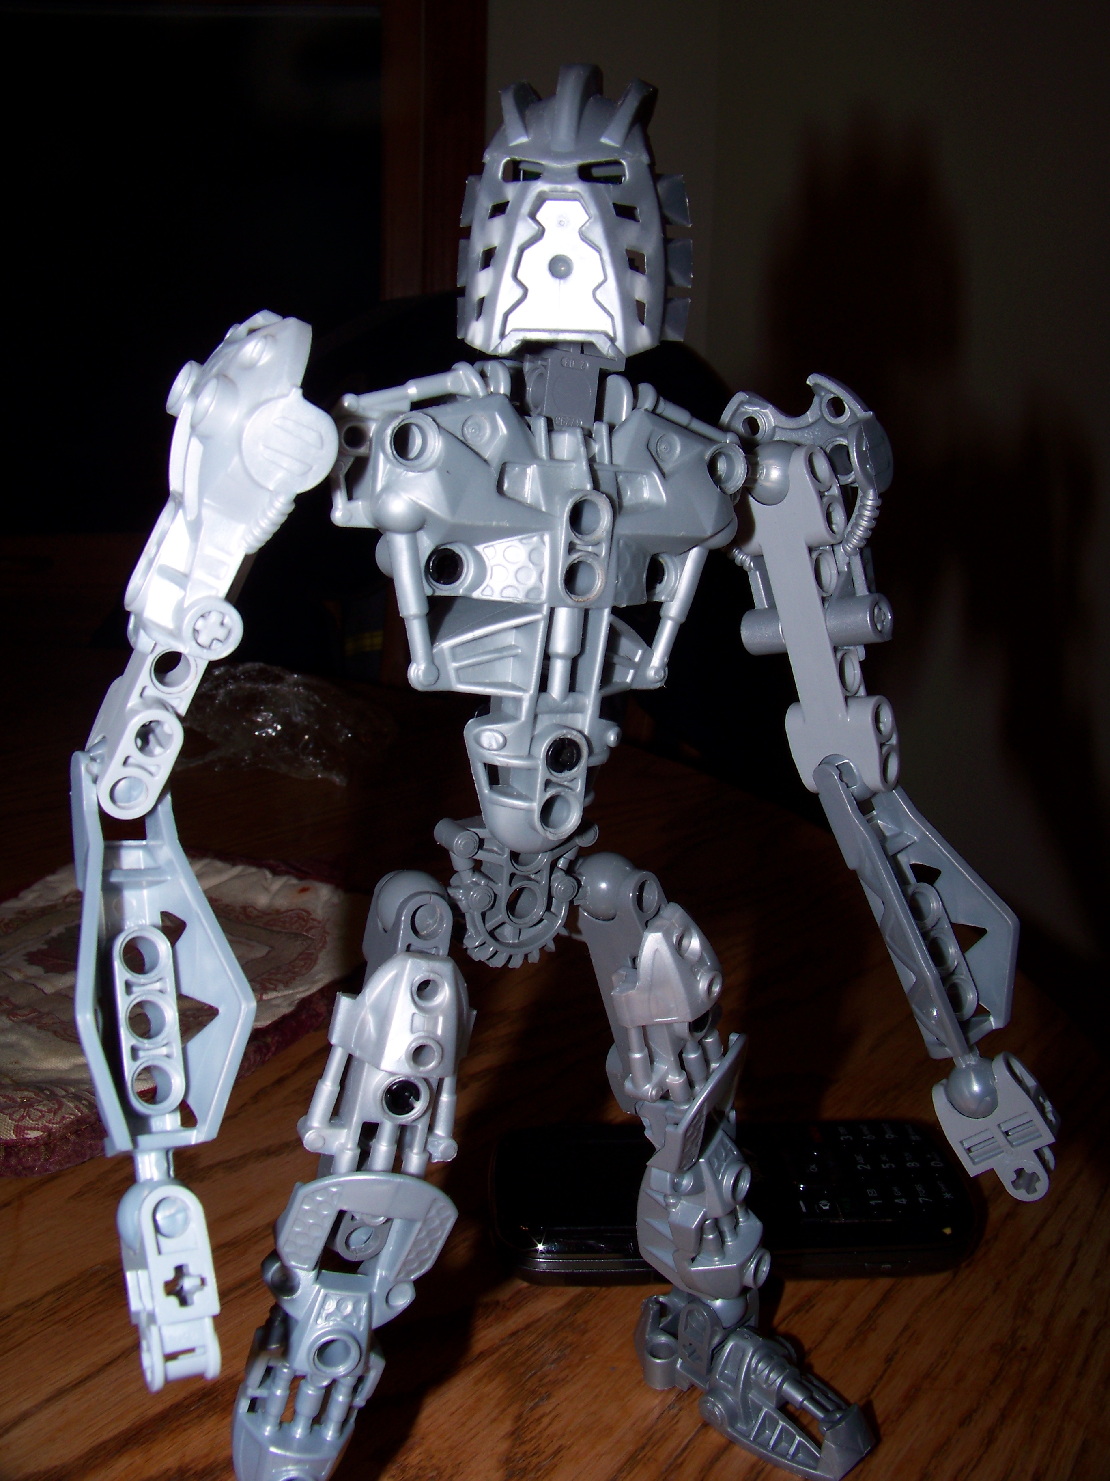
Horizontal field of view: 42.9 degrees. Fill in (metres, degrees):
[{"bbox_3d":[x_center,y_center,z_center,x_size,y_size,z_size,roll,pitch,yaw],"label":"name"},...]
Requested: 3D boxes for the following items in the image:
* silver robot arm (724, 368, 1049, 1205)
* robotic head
[{"bbox_3d":[0.056,0.009,0.228,0.032,0.138,0.032,-19,6,-29],"label":"silver robot arm"},{"bbox_3d":[0.003,-0.073,0.197,0.033,0.040,0.031,2,14,5],"label":"robotic head"}]

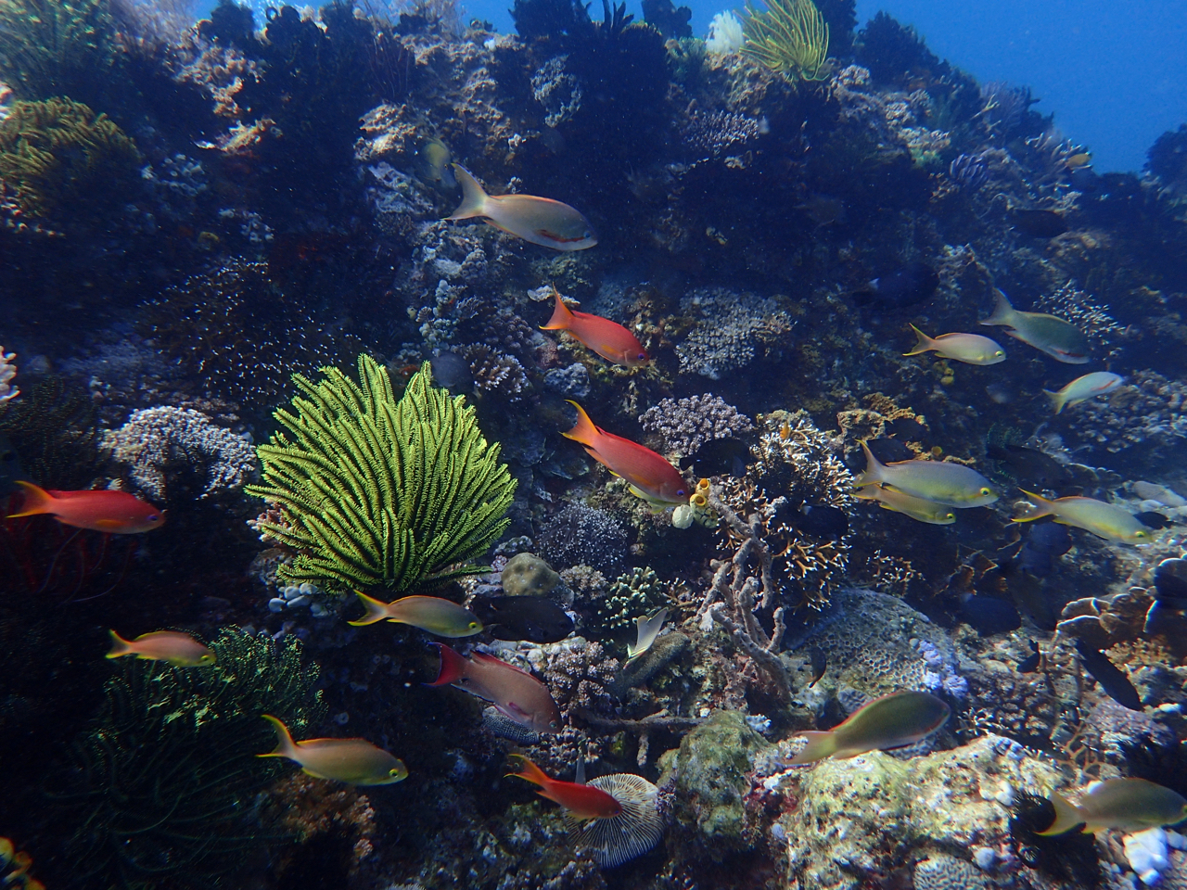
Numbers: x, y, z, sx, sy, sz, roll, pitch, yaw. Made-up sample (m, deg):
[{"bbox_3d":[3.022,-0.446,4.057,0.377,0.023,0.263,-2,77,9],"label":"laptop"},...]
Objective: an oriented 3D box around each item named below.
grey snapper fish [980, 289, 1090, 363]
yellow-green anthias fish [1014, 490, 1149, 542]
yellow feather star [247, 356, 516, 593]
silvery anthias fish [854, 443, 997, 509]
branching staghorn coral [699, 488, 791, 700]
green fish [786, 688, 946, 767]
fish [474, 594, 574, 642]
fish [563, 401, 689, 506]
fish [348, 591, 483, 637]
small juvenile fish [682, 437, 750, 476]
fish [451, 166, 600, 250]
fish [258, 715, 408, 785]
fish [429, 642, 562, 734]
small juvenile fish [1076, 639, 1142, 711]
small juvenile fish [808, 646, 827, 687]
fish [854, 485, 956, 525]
[{"bbox_3d":[0.607,-0.163,0.850,0.149,0.054,0.023,30,16,8],"label":"grey snapper fish"},{"bbox_3d":[0.572,0.084,0.720,0.135,0.048,0.021,16,15,20],"label":"yellow-green anthias fish"},{"bbox_3d":[-0.275,0.037,0.800,0.335,0.290,0.270,0,10,0],"label":"yellow feather star"},{"bbox_3d":[0.376,0.033,0.700,0.150,0.053,0.023,11,12,12],"label":"silvery anthias fish"},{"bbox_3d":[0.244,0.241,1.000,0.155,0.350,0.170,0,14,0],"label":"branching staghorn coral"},{"bbox_3d":[0.291,0.300,0.650,0.184,0.057,0.028,-11,11,-5],"label":"green fish"},{"bbox_3d":[-0.083,0.210,0.740,0.121,0.054,0.024,8,10,0],"label":"fish"},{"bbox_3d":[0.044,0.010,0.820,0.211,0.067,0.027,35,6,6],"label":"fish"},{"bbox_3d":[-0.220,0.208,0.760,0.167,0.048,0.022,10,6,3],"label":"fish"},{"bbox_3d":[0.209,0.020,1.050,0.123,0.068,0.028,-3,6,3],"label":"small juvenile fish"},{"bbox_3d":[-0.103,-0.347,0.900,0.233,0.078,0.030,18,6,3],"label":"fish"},{"bbox_3d":[-0.266,0.312,0.630,0.156,0.047,0.024,12,11,5],"label":"fish"},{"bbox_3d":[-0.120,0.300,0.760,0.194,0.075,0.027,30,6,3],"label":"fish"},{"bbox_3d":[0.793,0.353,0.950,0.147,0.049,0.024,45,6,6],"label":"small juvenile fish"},{"bbox_3d":[0.283,0.279,0.780,0.022,0.055,0.011,-1,-32,18],"label":"small juvenile fish"},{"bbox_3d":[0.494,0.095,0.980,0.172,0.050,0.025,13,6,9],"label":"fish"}]

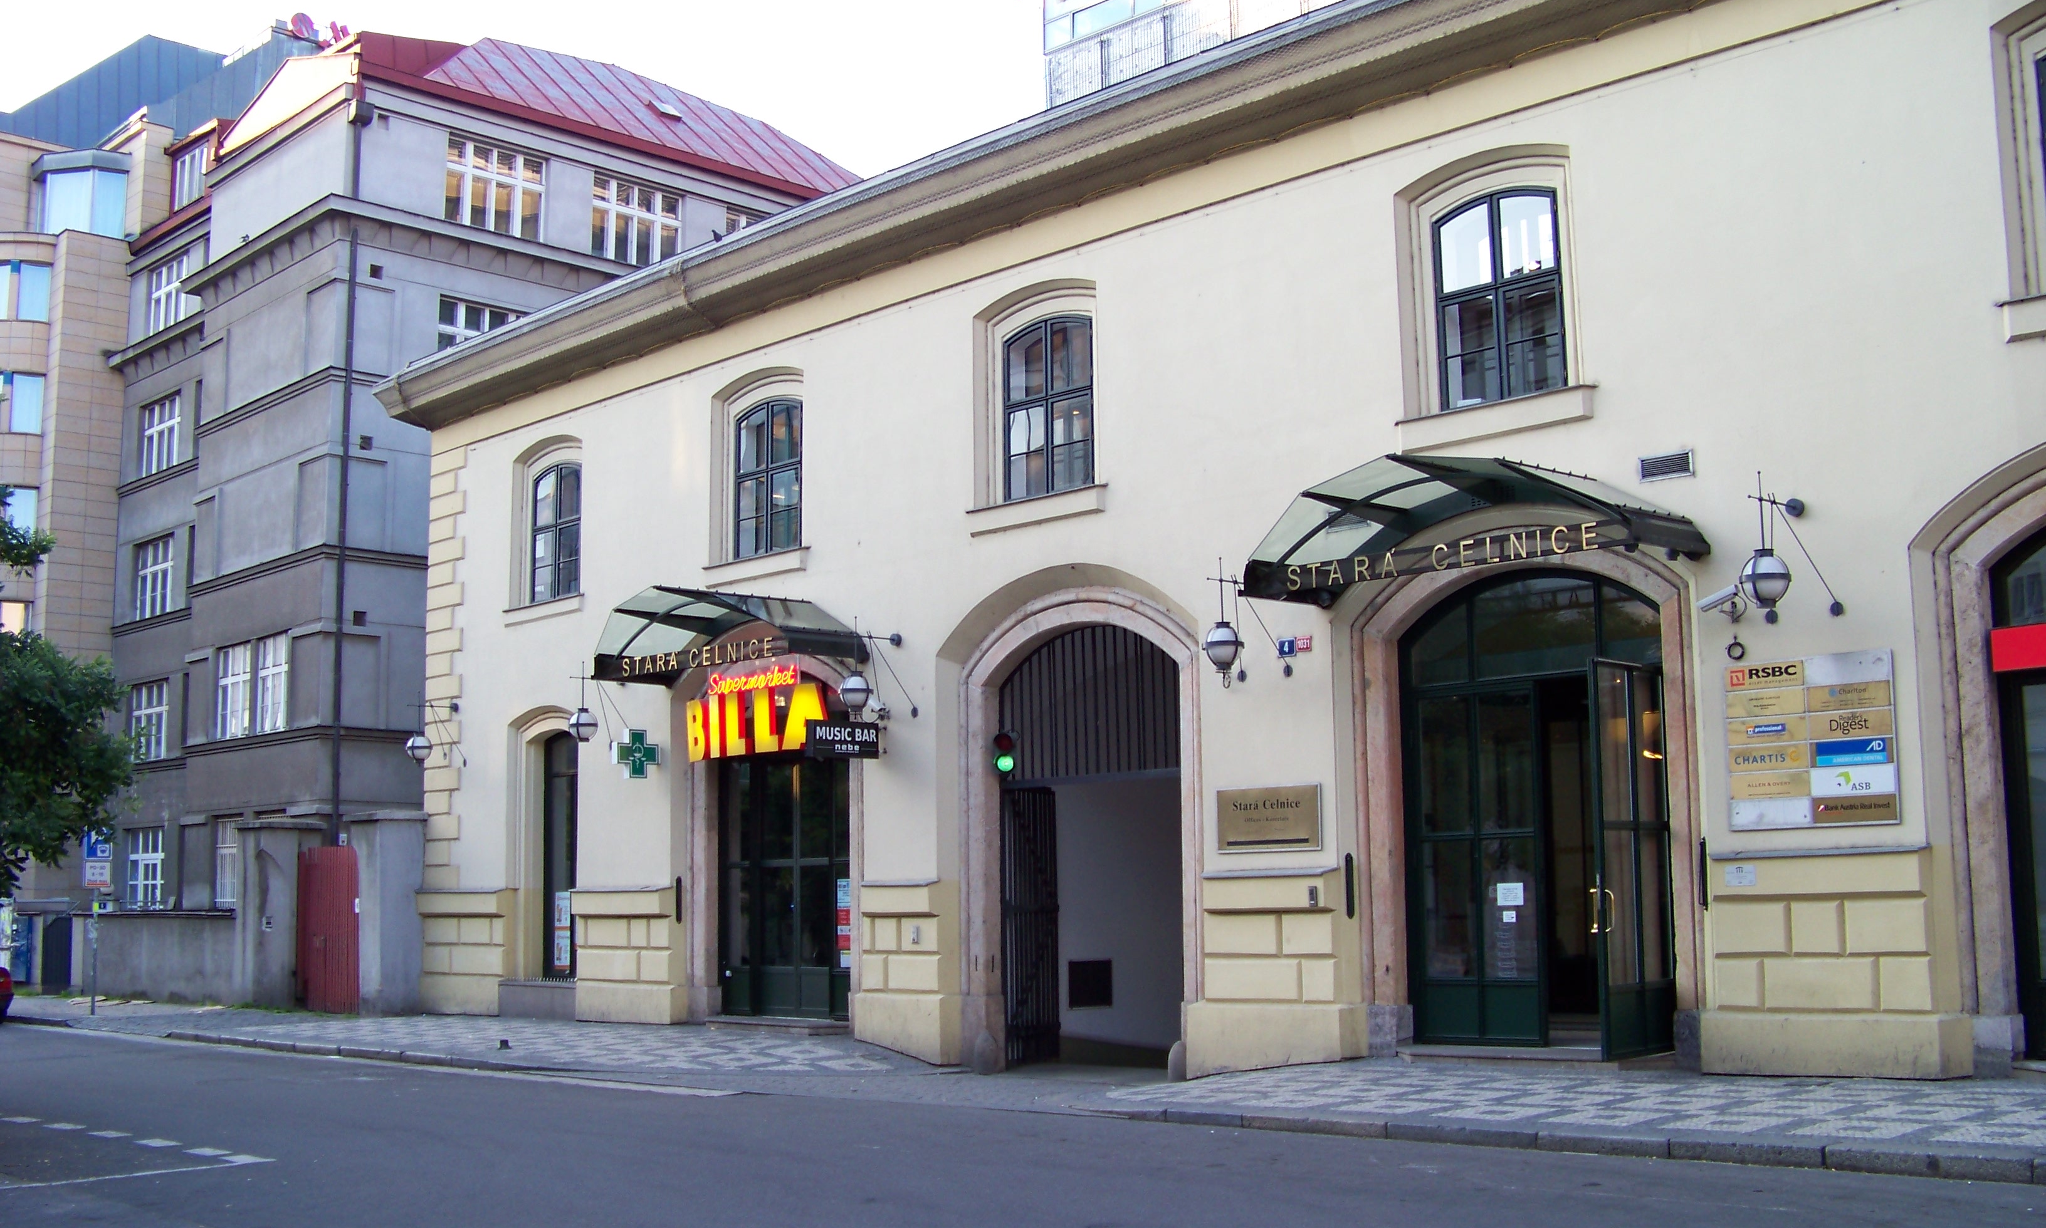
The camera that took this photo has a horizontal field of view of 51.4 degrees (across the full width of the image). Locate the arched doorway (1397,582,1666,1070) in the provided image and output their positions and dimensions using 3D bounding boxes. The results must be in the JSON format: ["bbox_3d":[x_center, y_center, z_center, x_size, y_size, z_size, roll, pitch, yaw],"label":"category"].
[{"bbox_3d":[4.805,1.835,19.981,0.354,4.604,3.096,7,-11,-44],"label":"arched doorway"}]

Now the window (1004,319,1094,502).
[{"bbox_3d":[0.312,-2.436,24.858,0.162,2.105,1.457,7,-11,-44],"label":"window"}]

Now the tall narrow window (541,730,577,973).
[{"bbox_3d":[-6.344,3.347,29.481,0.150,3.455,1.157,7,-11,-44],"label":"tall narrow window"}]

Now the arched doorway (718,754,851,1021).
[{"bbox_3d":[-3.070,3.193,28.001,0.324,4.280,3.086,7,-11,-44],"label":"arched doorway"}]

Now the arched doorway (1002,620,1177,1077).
[{"bbox_3d":[0.767,2.640,24.123,0.405,5.151,3.096,7,-11,-44],"label":"arched doorway"}]

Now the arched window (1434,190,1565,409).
[{"bbox_3d":[4.590,-3.059,20.483,0.162,2.105,1.457,7,-11,-44],"label":"arched window"}]

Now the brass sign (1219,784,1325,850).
[{"bbox_3d":[2.480,2.100,21.642,0.050,0.667,1.364,7,-11,-44],"label":"brass sign"}]

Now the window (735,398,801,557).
[{"bbox_3d":[-3.399,-1.843,28.626,0.162,2.095,1.457,7,-11,-44],"label":"window"}]

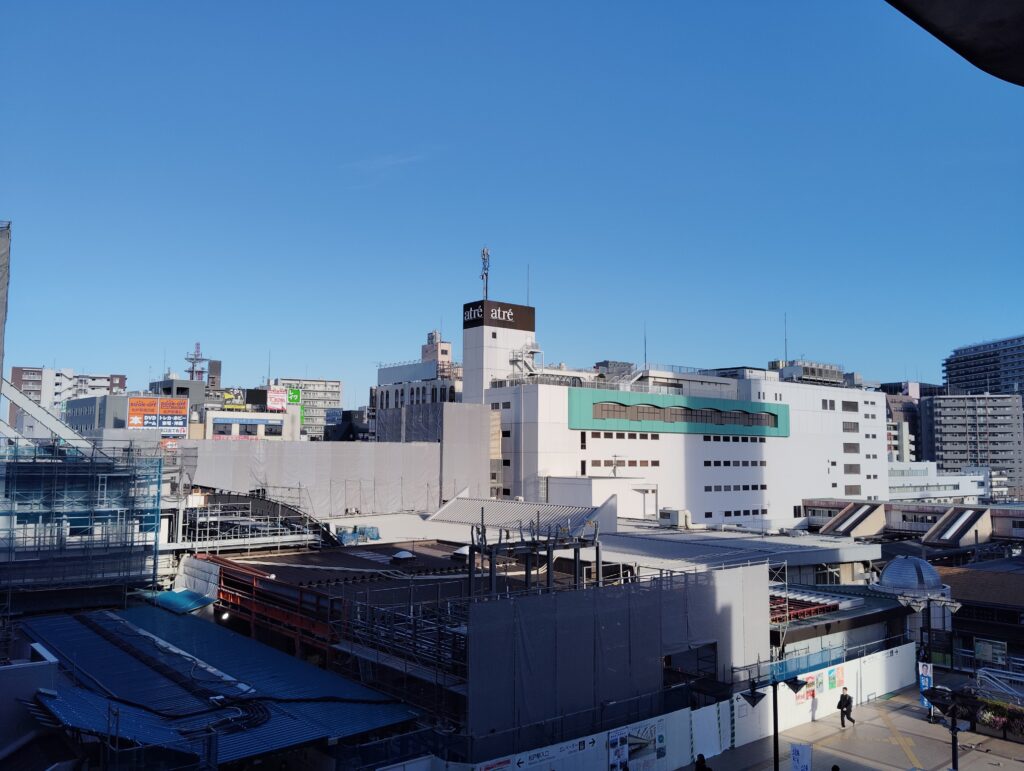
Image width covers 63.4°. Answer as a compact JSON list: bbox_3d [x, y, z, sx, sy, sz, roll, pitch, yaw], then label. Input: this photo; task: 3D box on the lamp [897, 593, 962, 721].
[{"bbox_3d":[17.212,11.266,34.333,2.300,5.050,2.300,4,-6,-39],"label":"lamp"}]

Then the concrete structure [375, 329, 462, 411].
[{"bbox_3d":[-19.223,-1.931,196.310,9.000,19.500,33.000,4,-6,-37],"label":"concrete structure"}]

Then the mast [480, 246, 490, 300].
[{"bbox_3d":[-4.019,-16.909,125.794,1.300,8.200,1.300,4,-6,-37],"label":"mast"}]

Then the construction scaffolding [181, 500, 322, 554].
[{"bbox_3d":[-15.570,8.571,50.073,8.300,3.100,1.600,4,-6,-37],"label":"construction scaffolding"}]

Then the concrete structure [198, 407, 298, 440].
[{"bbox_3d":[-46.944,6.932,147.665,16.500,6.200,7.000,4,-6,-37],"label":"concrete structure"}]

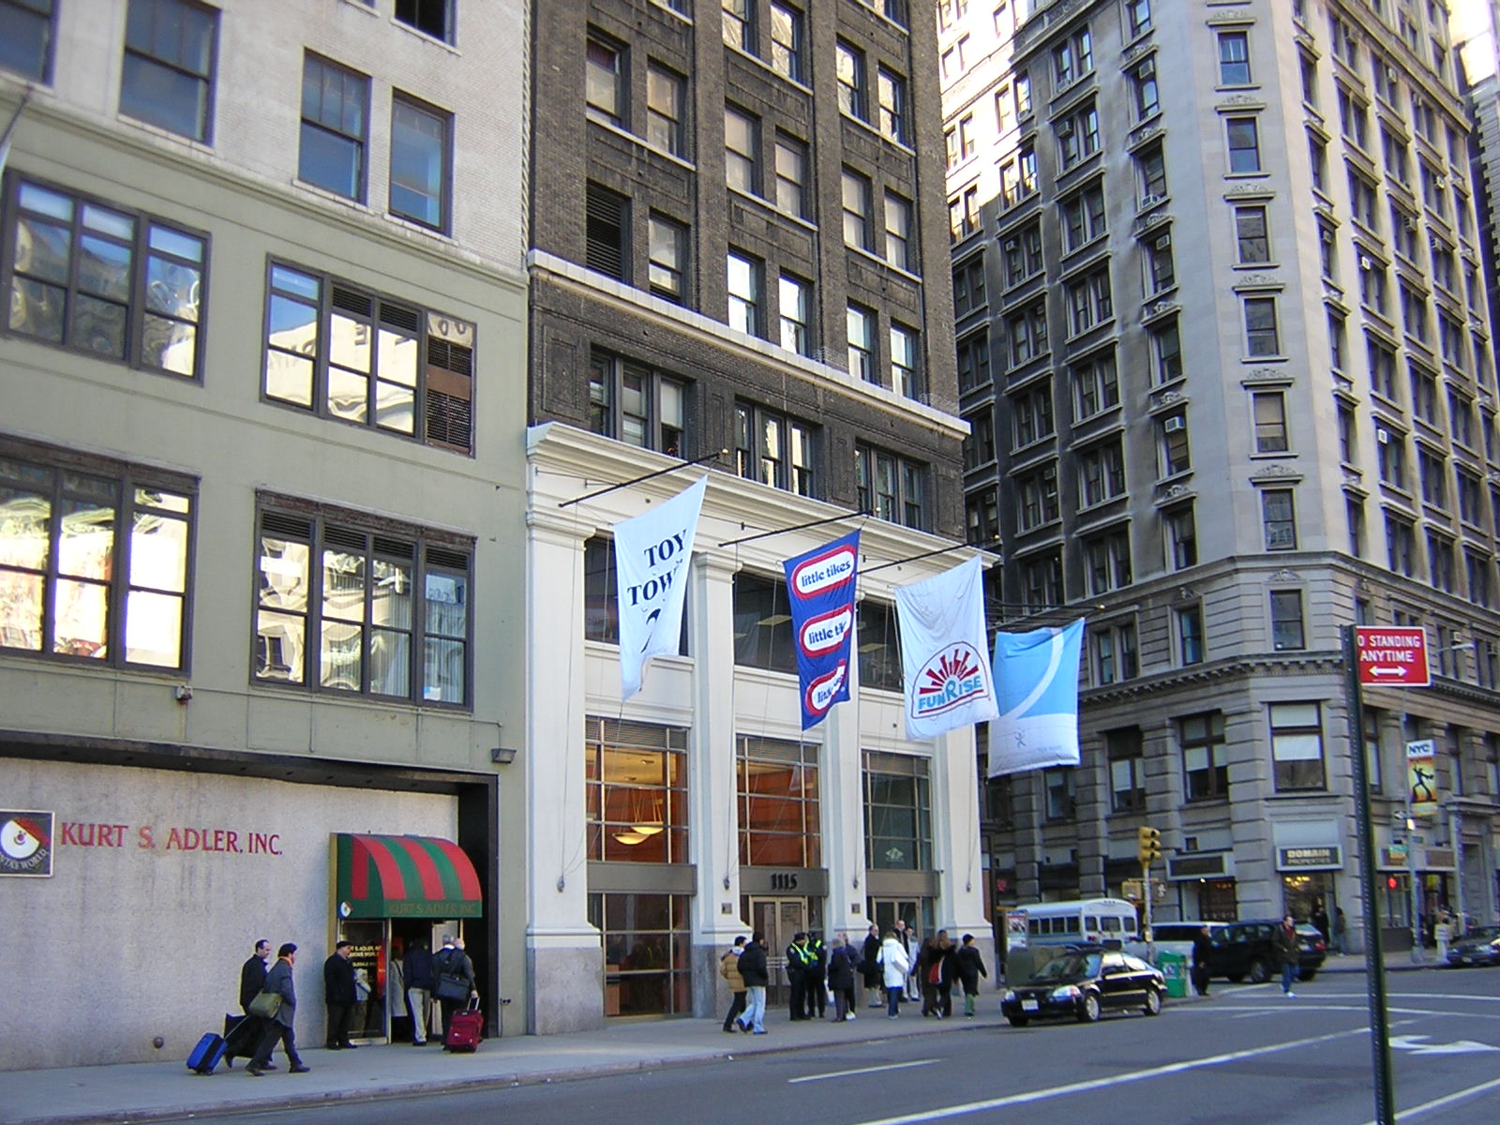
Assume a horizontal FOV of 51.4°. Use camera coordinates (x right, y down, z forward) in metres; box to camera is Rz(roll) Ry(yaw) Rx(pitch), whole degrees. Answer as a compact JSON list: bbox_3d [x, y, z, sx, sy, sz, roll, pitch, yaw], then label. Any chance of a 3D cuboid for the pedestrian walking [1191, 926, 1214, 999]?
[{"bbox_3d":[11.524,10.141,39.716,0.400,1.760,0.550,-8,-15,24],"label":"pedestrian walking"}]

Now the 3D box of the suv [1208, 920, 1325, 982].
[{"bbox_3d":[15.135,11.689,46.800,1.840,1.720,4.550,5,-15,-25],"label":"suv"}]

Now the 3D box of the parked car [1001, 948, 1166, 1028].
[{"bbox_3d":[6.930,8.620,31.900,1.700,1.380,4.450,-13,-18,39],"label":"parked car"}]

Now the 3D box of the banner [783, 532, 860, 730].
[{"bbox_3d":[1.556,1.536,34.015,2.200,4.100,0.400,-14,-18,41],"label":"banner"}]

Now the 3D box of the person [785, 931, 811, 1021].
[{"bbox_3d":[0.977,8.526,32.202,0.480,1.770,0.520,-12,-17,39],"label":"person"}]

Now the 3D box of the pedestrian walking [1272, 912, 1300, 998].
[{"bbox_3d":[11.810,8.672,34.399,0.450,1.740,0.480,-14,-18,43],"label":"pedestrian walking"}]

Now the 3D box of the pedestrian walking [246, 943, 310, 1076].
[{"bbox_3d":[-6.582,6.239,21.900,0.550,1.750,0.750,-13,-18,41],"label":"pedestrian walking"}]

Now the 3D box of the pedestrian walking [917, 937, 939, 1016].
[{"bbox_3d":[3.713,8.594,32.452,0.500,1.630,0.420,-9,-16,29],"label":"pedestrian walking"}]

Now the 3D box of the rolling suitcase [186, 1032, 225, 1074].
[{"bbox_3d":[-7.633,6.892,21.898,0.340,0.530,0.220,-13,-56,40],"label":"rolling suitcase"}]

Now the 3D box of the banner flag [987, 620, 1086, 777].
[{"bbox_3d":[7.494,3.571,40.800,2.450,3.950,0.400,1,-13,-11],"label":"banner flag"}]

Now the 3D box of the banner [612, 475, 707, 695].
[{"bbox_3d":[-1.689,0.546,29.304,2.570,3.750,0.450,-13,-18,41],"label":"banner"}]

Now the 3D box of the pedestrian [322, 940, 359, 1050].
[{"bbox_3d":[-7.039,7.467,26.935,0.380,1.770,0.520,0,-14,-5],"label":"pedestrian"}]

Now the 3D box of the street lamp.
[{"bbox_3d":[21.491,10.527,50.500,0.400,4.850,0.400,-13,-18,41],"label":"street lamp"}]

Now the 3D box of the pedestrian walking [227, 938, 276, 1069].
[{"bbox_3d":[-7.117,6.311,22.400,0.500,1.750,0.580,-13,-18,41],"label":"pedestrian walking"}]

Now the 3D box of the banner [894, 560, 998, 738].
[{"bbox_3d":[4.778,2.121,38.230,2.850,4.150,0.400,-14,-18,41],"label":"banner"}]

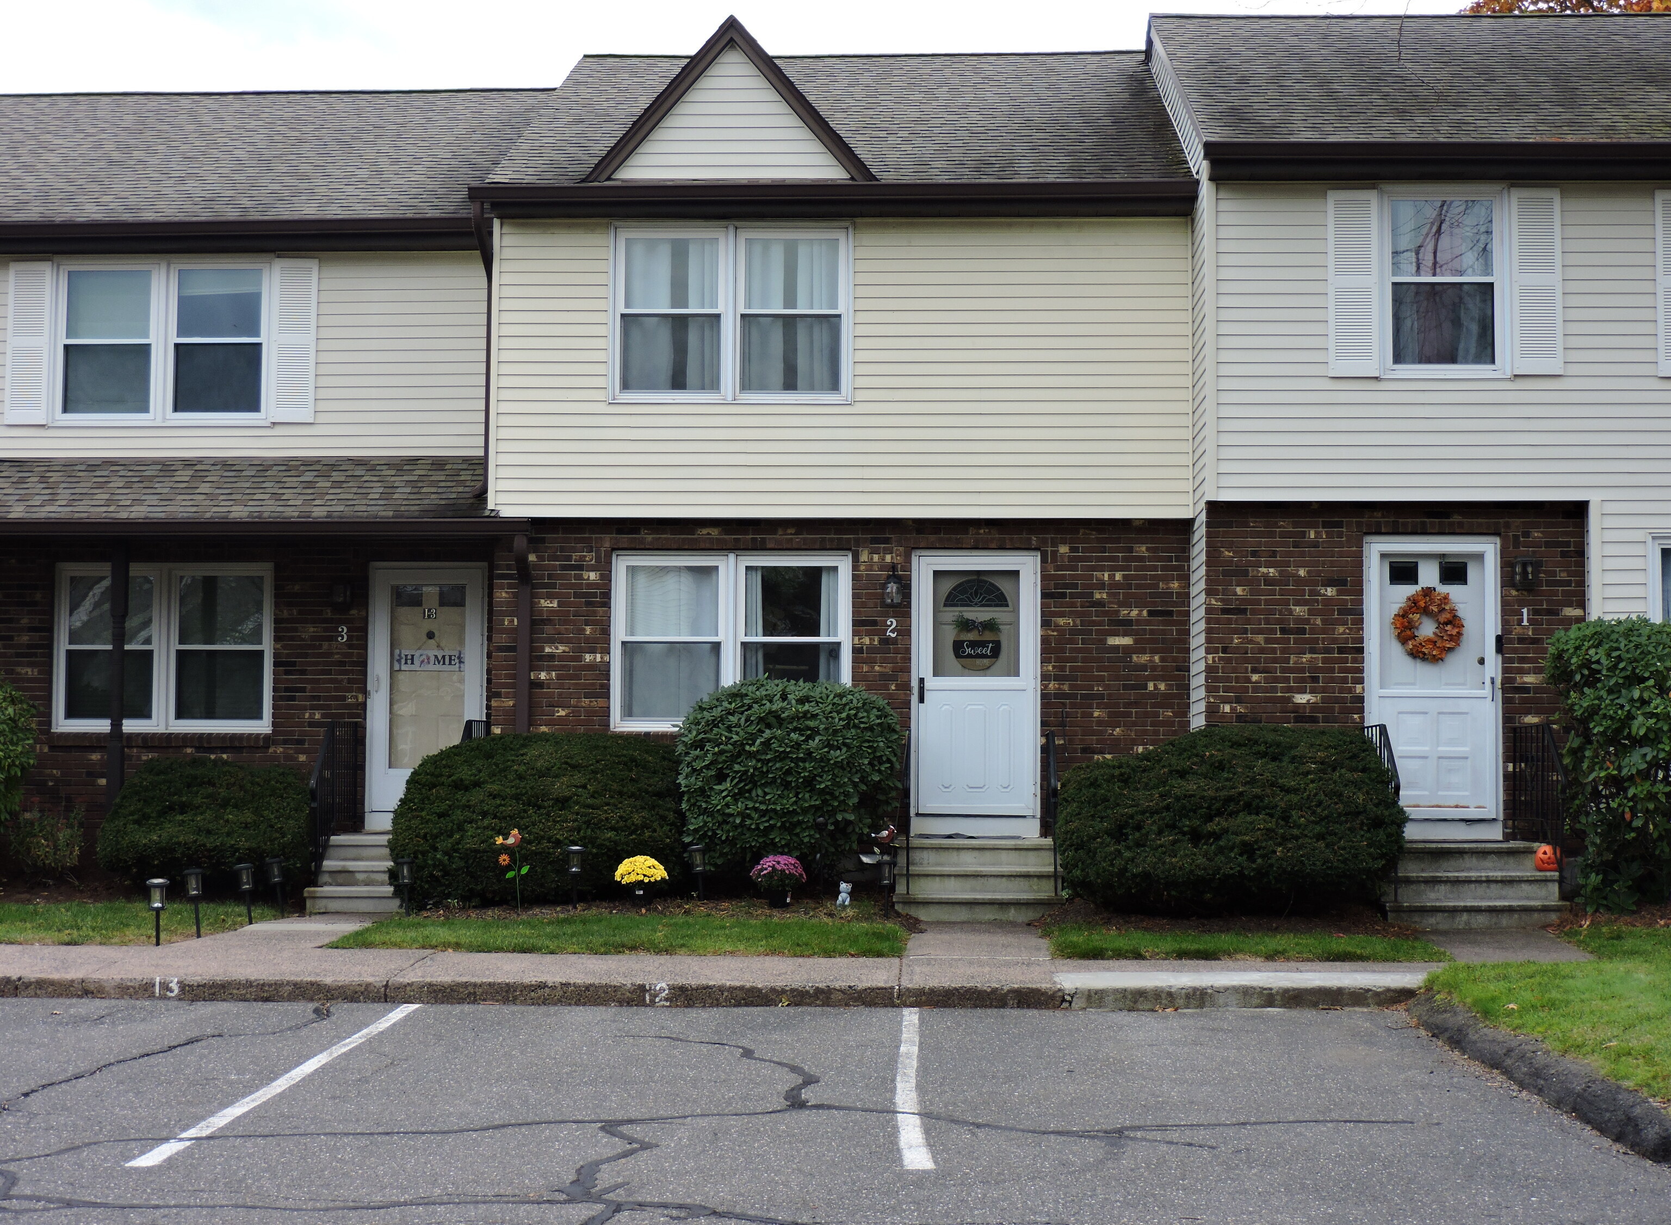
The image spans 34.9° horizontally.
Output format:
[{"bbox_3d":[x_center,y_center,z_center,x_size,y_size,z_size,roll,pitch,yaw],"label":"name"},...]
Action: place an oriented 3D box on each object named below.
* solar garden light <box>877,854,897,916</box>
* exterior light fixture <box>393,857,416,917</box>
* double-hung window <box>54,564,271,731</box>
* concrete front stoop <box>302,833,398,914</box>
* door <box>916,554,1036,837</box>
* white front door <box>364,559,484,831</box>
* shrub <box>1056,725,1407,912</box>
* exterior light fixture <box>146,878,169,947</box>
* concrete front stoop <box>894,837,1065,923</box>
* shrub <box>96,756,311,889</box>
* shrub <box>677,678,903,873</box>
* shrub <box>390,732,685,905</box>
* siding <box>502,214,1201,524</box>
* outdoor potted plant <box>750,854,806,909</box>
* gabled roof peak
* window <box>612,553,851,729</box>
[{"bbox_3d":[0.359,1.906,18.500,0.140,0.420,0.140,0,-4,2],"label":"solar garden light"},{"bbox_3d":[-3.111,1.986,19.200,0.140,0.430,0.140,0,-4,2],"label":"exterior light fixture"},{"bbox_3d":[-5.612,0.289,22.151,1.830,1.400,0.110,0,-4,2],"label":"double-hung window"},{"bbox_3d":[-3.408,2.037,21.100,1.220,0.600,1.680,0,-4,2],"label":"concrete front stoop"},{"bbox_3d":[1.092,0.642,20.655,1.000,2.210,0.100,0,-4,2],"label":"door"},{"bbox_3d":[-3.399,0.705,22.050,0.980,2.160,0.100,0,-4,2],"label":"white front door"},{"bbox_3d":[2.701,1.402,18.100,2.360,1.260,1.650,0,-4,2],"label":"shrub"},{"bbox_3d":[-4.258,1.887,16.708,0.142,0.430,0.142,0,-4,2],"label":"exterior light fixture"},{"bbox_3d":[1.057,1.992,19.810,1.245,0.560,1.500,0,-4,2],"label":"concrete front stoop"},{"bbox_3d":[-4.797,1.609,20.136,1.600,1.020,1.350,0,-4,2],"label":"shrub"},{"bbox_3d":[-0.331,1.230,19.500,1.640,1.500,1.500,0,-4,2],"label":"shrub"},{"bbox_3d":[-2.191,1.488,19.500,2.150,1.250,1.650,0,-4,2],"label":"shrub"},{"bbox_3d":[0.048,-1.888,20.580,5.430,2.330,0.150,0,-4,2],"label":"siding"},{"bbox_3d":[-0.406,1.897,18.814,0.400,0.386,0.400,0,-4,2],"label":"outdoor potted plant"},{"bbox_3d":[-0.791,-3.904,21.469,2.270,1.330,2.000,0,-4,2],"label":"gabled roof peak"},{"bbox_3d":[-0.812,0.223,20.630,1.860,1.380,0.130,0,-4,2],"label":"window"}]

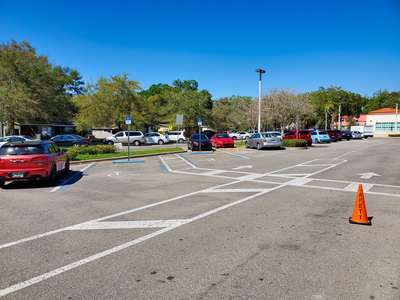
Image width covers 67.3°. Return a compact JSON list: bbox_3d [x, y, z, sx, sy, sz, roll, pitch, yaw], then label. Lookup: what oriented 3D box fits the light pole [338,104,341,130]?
[{"bbox_3d":[31.500,-6.331,67.746,0.450,8.000,0.450,0,3,0],"label":"light pole"}]

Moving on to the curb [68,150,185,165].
[{"bbox_3d":[-3.900,0.363,20.160,0.200,0.150,10.900,2,4,30],"label":"curb"}]

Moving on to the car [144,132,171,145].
[{"bbox_3d":[-6.300,-1.366,38.586,4.600,1.480,1.800,-1,3,-9],"label":"car"}]

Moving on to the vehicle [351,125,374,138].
[{"bbox_3d":[39.500,-4.234,73.879,2.400,3.100,6.000,-1,3,-10],"label":"vehicle"}]

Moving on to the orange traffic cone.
[{"bbox_3d":[2.940,0.976,5.490,0.370,0.720,0.370,1,4,18],"label":"orange traffic cone"}]

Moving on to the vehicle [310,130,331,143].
[{"bbox_3d":[15.800,-1.663,40.975,1.820,1.650,4.300,0,4,-8],"label":"vehicle"}]

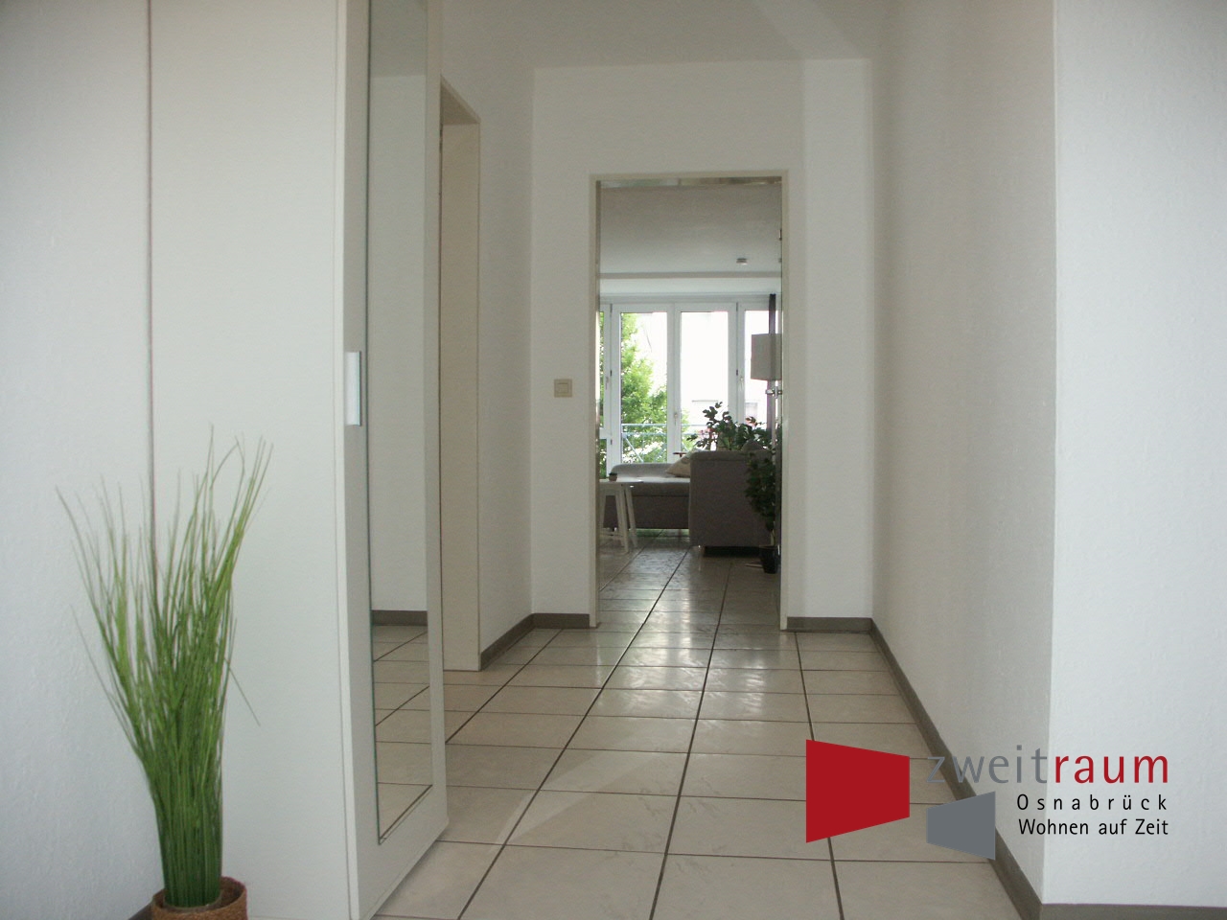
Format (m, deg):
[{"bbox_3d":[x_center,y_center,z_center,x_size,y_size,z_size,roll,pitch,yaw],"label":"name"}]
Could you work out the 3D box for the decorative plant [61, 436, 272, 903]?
[{"bbox_3d":[-0.649,0.393,1.458,0.290,0.840,0.270,0,1,8],"label":"decorative plant"}]

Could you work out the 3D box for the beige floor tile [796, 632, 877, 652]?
[{"bbox_3d":[0.906,0.750,4.050,0.309,0.010,0.335,0,1,8],"label":"beige floor tile"}]

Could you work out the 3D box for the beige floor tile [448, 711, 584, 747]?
[{"bbox_3d":[-0.274,0.790,2.907,0.333,0.010,0.326,0,1,8],"label":"beige floor tile"}]

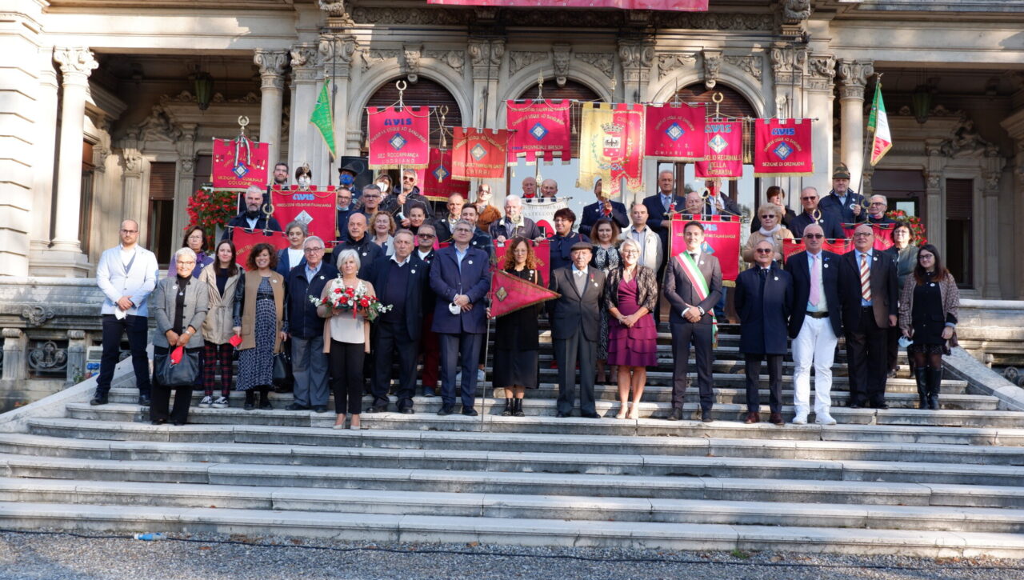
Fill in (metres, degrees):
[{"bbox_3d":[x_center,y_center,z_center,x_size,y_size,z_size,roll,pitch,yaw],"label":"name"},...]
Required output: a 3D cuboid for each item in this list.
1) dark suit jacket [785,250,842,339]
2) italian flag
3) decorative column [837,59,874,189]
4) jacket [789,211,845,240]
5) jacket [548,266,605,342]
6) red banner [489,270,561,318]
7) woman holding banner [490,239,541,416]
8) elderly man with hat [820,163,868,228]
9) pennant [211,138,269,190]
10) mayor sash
[{"bbox_3d":[2.867,0.046,9.746,0.530,0.840,0.300,1,-4,2],"label":"dark suit jacket"},{"bbox_3d":[4.238,-1.928,11.803,0.300,0.990,0.200,1,-4,11],"label":"italian flag"},{"bbox_3d":[5.453,-1.954,16.334,0.540,3.500,0.540,1,-4,2],"label":"decorative column"},{"bbox_3d":[3.201,-0.526,10.742,0.584,0.700,0.340,1,-4,9],"label":"jacket"},{"bbox_3d":[0.595,0.132,9.454,0.531,0.710,0.340,1,-4,3],"label":"jacket"},{"bbox_3d":[0.117,0.045,9.620,0.670,0.460,0.100,1,-4,2],"label":"red banner"},{"bbox_3d":[0.019,0.336,9.503,0.475,1.663,0.400,1,-4,1],"label":"woman holding banner"},{"bbox_3d":[3.887,-0.502,12.071,0.560,1.860,0.400,1,-4,7],"label":"elderly man with hat"},{"bbox_3d":[-3.163,-1.463,11.920,0.675,0.622,0.080,2,-4,-3],"label":"pennant"},{"bbox_3d":[1.701,0.079,9.401,0.366,0.898,0.280,1,-4,6],"label":"mayor sash"}]

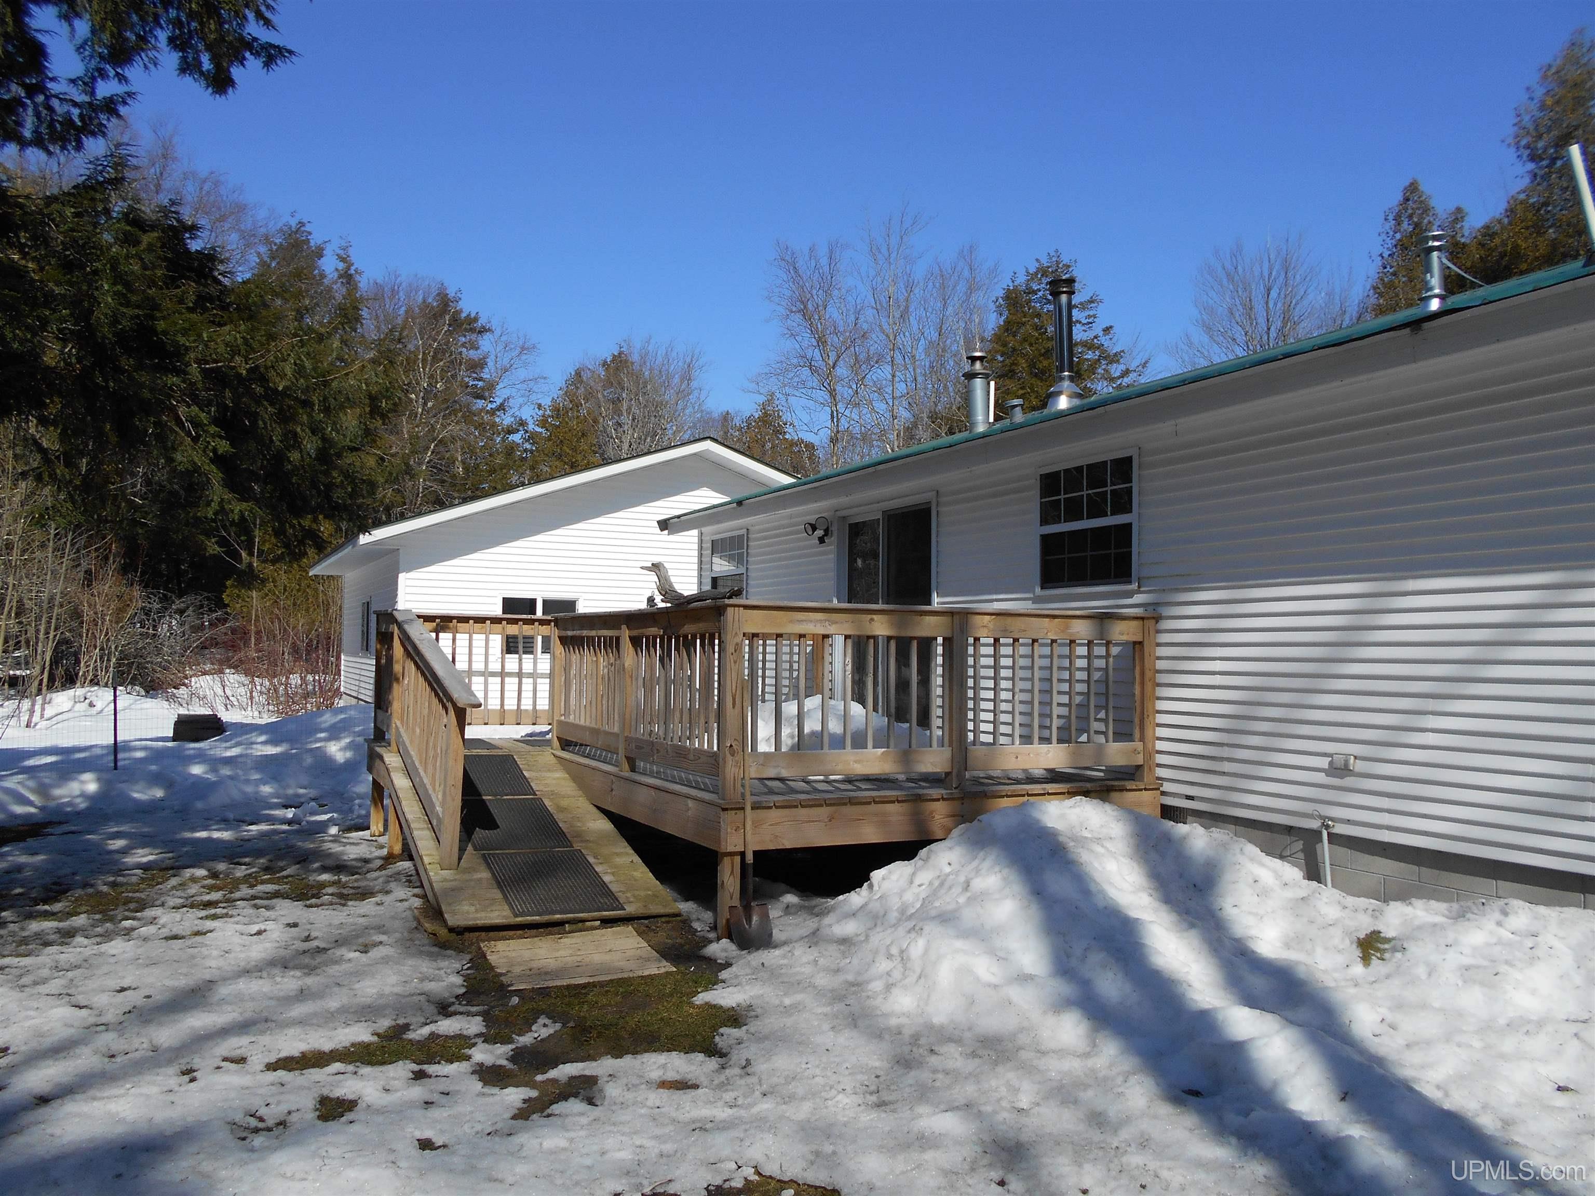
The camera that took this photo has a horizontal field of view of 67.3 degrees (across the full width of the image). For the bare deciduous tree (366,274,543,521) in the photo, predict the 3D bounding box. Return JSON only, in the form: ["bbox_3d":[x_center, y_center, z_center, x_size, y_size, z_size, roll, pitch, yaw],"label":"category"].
[{"bbox_3d":[-9.253,-2.949,31.726,5.000,11.457,5.000,2,-3,-27],"label":"bare deciduous tree"}]

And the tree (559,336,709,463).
[{"bbox_3d":[-5.003,-2.409,35.740,4.800,10.885,4.800,2,-3,-27],"label":"tree"}]

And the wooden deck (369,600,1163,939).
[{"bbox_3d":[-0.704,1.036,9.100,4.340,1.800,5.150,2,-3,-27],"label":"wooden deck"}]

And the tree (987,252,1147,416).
[{"bbox_3d":[6.115,-2.578,27.243,4.300,10.732,4.300,2,-3,-27],"label":"tree"}]

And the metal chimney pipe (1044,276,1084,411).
[{"bbox_3d":[2.776,-2.654,12.500,0.363,1.421,0.363,1,-3,0],"label":"metal chimney pipe"}]

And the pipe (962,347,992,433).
[{"bbox_3d":[1.900,-2.163,12.600,0.308,0.860,0.308,1,-3,0],"label":"pipe"}]

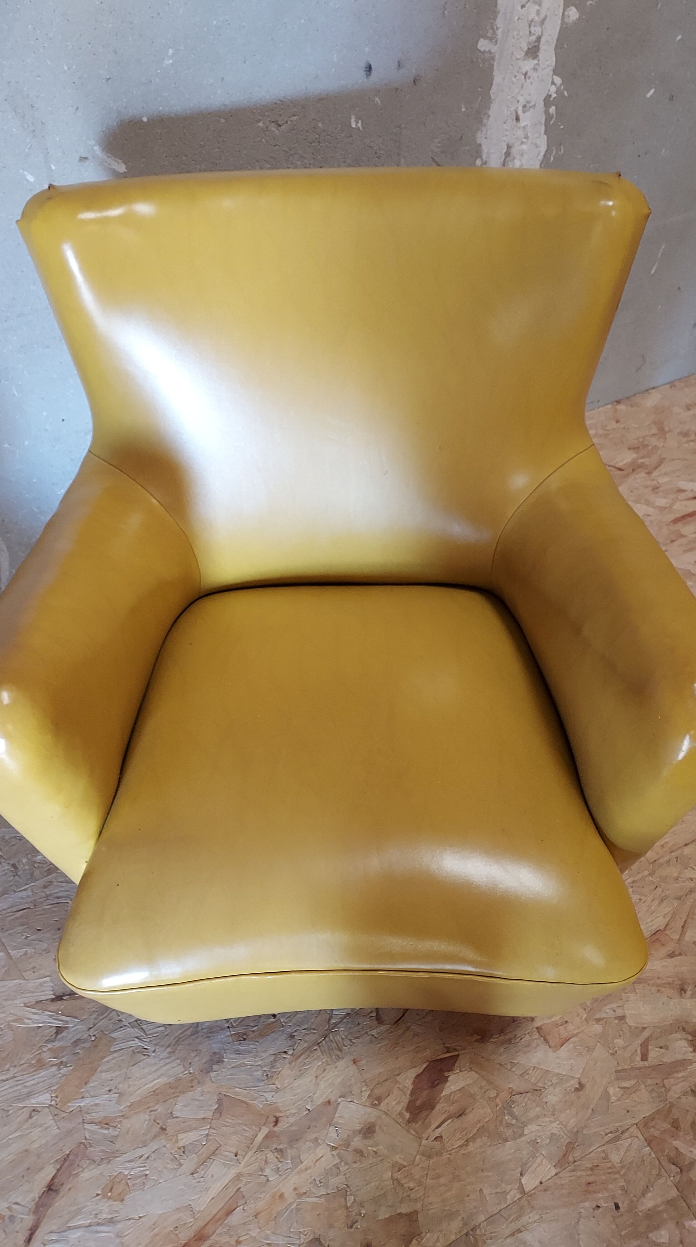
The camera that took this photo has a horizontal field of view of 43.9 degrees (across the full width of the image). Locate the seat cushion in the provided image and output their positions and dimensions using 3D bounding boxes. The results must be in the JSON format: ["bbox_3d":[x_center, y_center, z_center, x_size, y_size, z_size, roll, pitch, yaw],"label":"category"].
[{"bbox_3d":[0.000,0.187,1.060,0.585,0.165,0.550,-1,46,0],"label":"seat cushion"}]

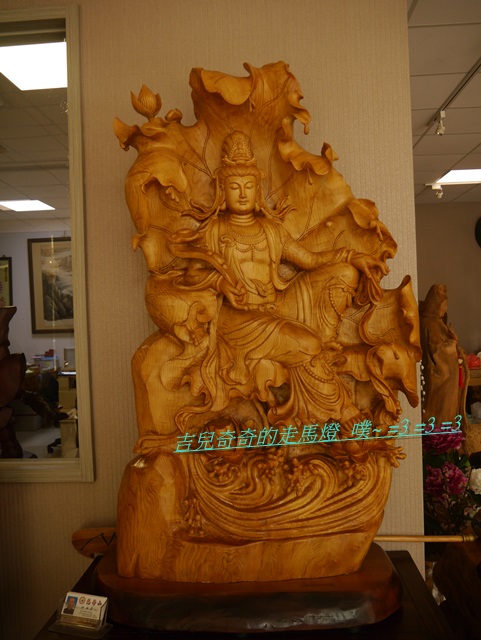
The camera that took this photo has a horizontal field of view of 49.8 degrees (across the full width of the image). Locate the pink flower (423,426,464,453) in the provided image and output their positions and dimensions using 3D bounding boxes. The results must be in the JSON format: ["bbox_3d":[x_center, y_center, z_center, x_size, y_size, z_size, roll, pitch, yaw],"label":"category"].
[{"bbox_3d":[0.721,0.428,1.850,0.160,0.105,0.150,-2,0,11],"label":"pink flower"}]

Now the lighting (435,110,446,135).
[{"bbox_3d":[1.590,-1.571,4.120,0.105,0.185,0.100,-2,0,-41],"label":"lighting"}]

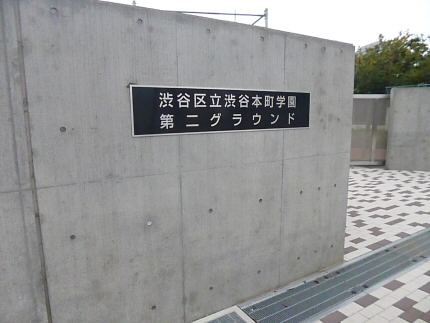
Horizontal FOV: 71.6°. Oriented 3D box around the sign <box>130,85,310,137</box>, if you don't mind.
[{"bbox_3d":[0.154,-0.363,2.134,1.490,0.295,0.025,-6,10,-30],"label":"sign"}]

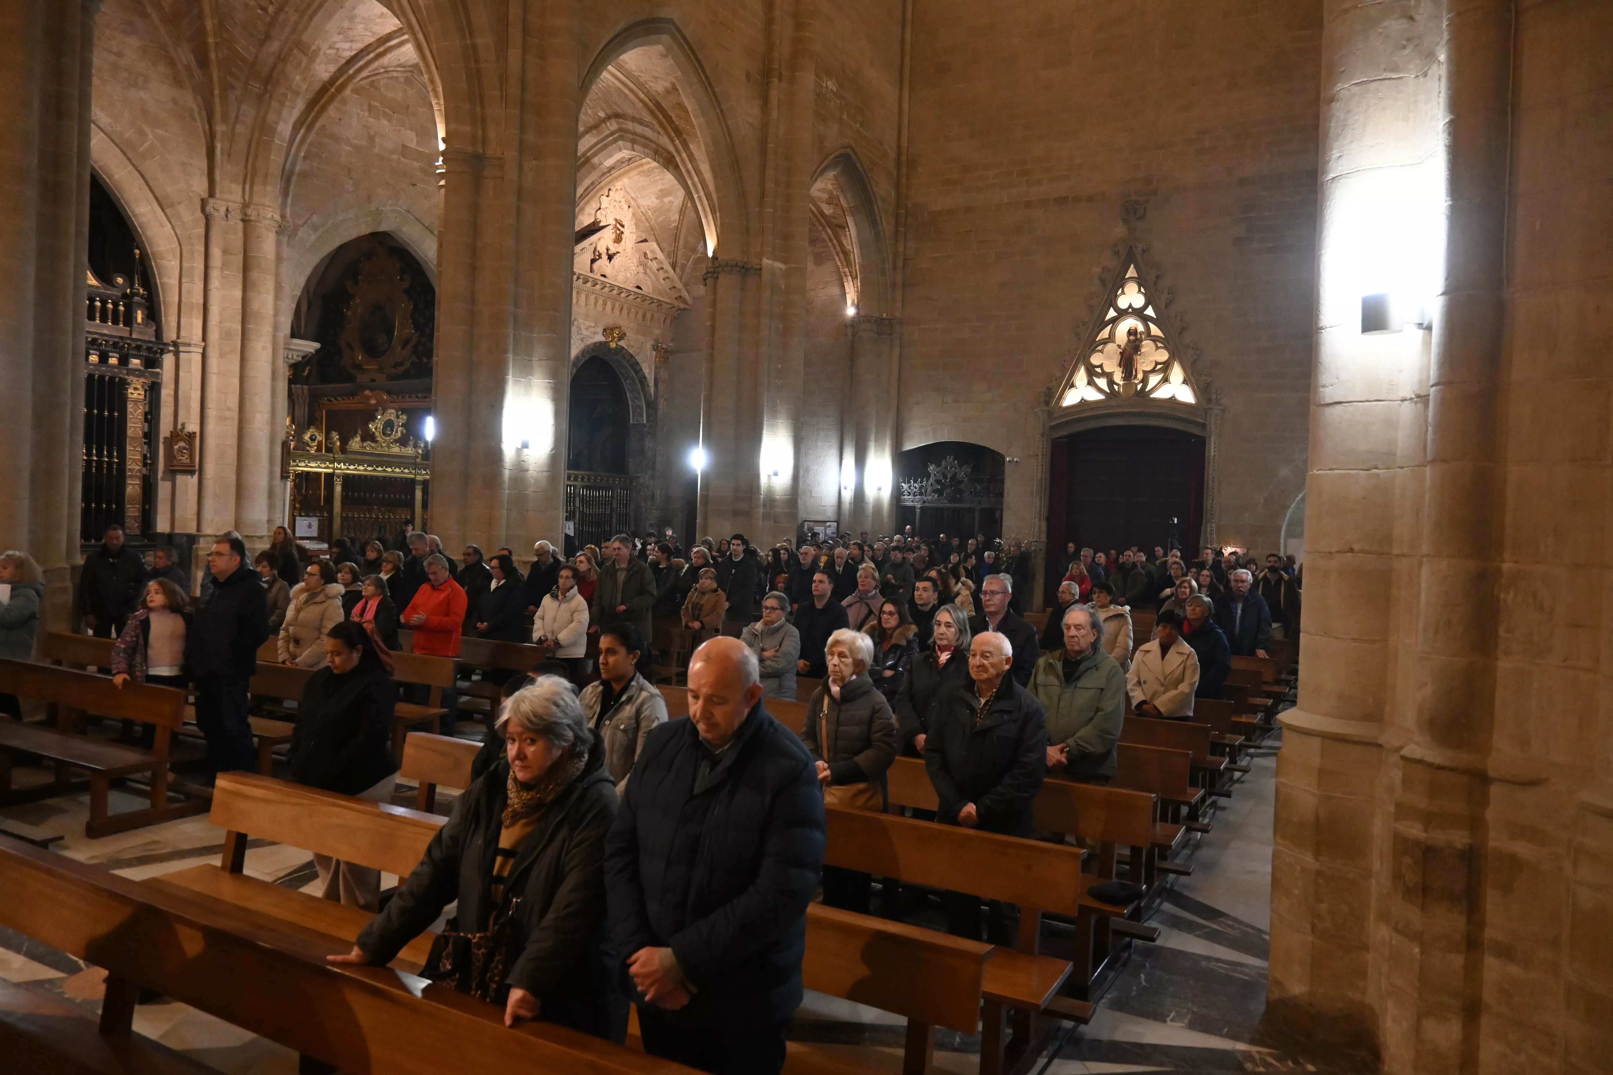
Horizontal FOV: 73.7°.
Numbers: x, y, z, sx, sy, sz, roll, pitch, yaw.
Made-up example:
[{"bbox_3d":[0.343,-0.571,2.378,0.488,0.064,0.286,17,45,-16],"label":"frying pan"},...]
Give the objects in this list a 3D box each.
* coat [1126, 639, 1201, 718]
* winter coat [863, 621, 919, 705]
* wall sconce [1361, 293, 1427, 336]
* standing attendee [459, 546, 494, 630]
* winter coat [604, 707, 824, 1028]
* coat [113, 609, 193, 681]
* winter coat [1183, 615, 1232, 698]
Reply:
[{"bbox_3d":[2.447,0.956,7.376,0.505,0.549,0.366,2,0,22],"label":"coat"},{"bbox_3d":[0.570,0.908,7.251,0.515,0.683,0.376,2,1,27],"label":"winter coat"},{"bbox_3d":[2.268,-0.855,4.130,0.245,0.150,0.140,2,1,18],"label":"wall sconce"},{"bbox_3d":[-3.831,0.926,12.370,0.500,1.679,0.360,2,1,27],"label":"standing attendee"},{"bbox_3d":[-0.236,0.846,2.775,0.560,0.760,0.370,2,1,28],"label":"winter coat"},{"bbox_3d":[-4.750,0.809,7.832,0.520,0.580,0.320,2,1,-5],"label":"coat"},{"bbox_3d":[3.105,1.075,8.463,0.500,0.850,0.360,2,1,27],"label":"winter coat"}]

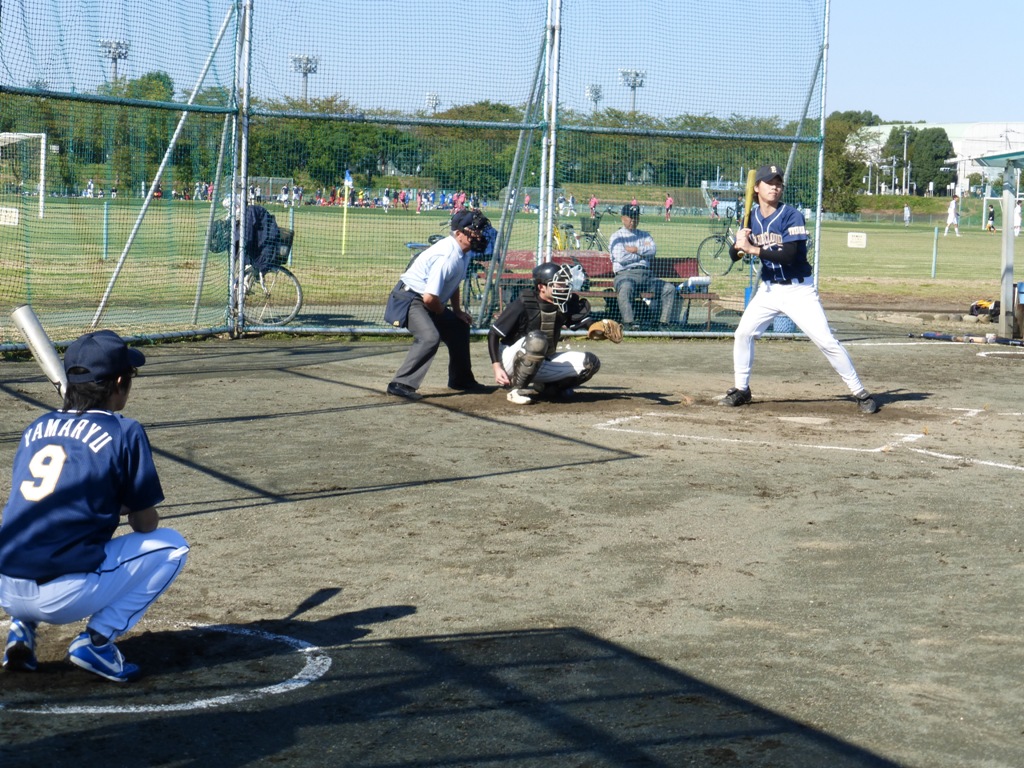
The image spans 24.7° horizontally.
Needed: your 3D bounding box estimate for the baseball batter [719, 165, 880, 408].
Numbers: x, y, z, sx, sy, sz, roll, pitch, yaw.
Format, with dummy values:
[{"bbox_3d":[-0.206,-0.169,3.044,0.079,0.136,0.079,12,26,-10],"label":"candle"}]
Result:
[{"bbox_3d":[1.950,-0.648,15.850,1.030,1.670,0.600,3,5,21],"label":"baseball batter"}]

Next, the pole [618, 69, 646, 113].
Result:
[{"bbox_3d":[22.687,-46.033,440.000,5.200,27.000,2.000,1,5,-11],"label":"pole"}]

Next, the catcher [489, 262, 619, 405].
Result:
[{"bbox_3d":[0.277,-0.353,16.000,0.850,0.960,0.720,5,5,34],"label":"catcher"}]

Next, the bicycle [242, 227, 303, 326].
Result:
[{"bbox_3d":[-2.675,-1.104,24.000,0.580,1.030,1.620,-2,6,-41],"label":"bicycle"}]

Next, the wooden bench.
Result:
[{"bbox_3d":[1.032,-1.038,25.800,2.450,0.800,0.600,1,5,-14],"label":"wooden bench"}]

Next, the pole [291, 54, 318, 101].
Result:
[{"bbox_3d":[-38.363,-47.011,430.000,5.200,27.000,2.000,3,5,11],"label":"pole"}]

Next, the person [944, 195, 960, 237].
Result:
[{"bbox_3d":[17.907,-6.850,95.000,0.620,1.700,0.500,2,5,6],"label":"person"}]

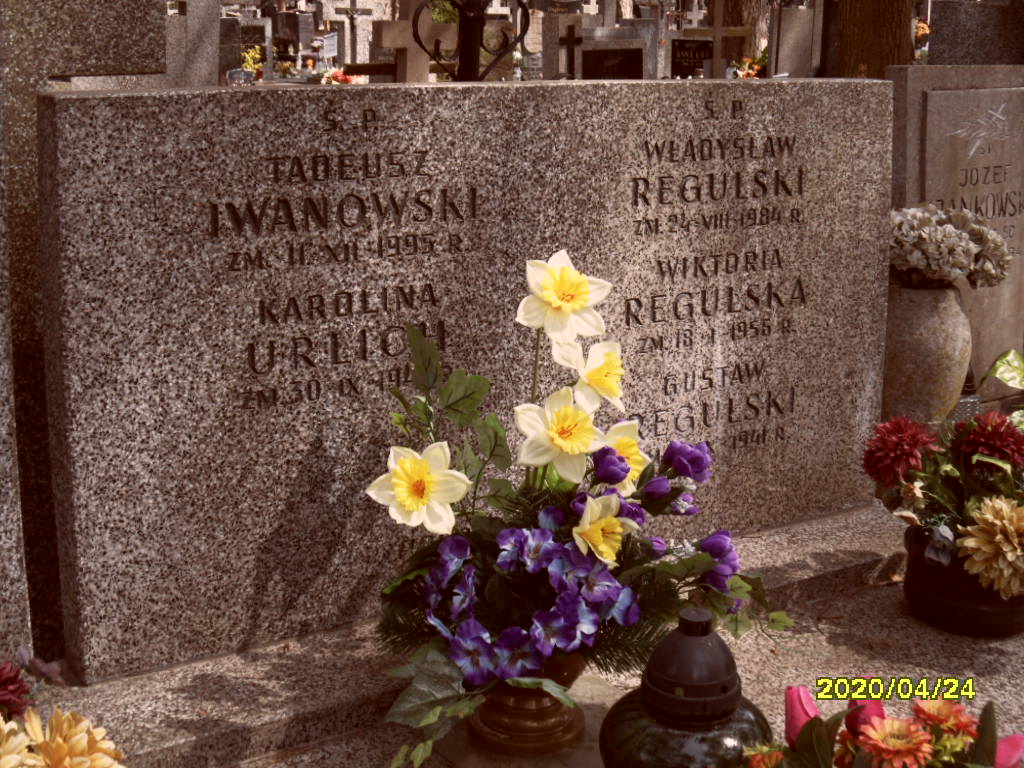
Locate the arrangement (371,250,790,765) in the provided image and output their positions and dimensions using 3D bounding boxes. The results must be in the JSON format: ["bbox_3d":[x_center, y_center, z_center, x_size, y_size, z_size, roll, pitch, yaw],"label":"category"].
[{"bbox_3d":[0.067,0.117,1.449,0.370,0.490,0.290,-2,12,-10],"label":"arrangement"}]

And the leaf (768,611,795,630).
[{"bbox_3d":[0.271,0.237,1.480,0.027,0.019,0.012,-2,12,-10],"label":"leaf"}]

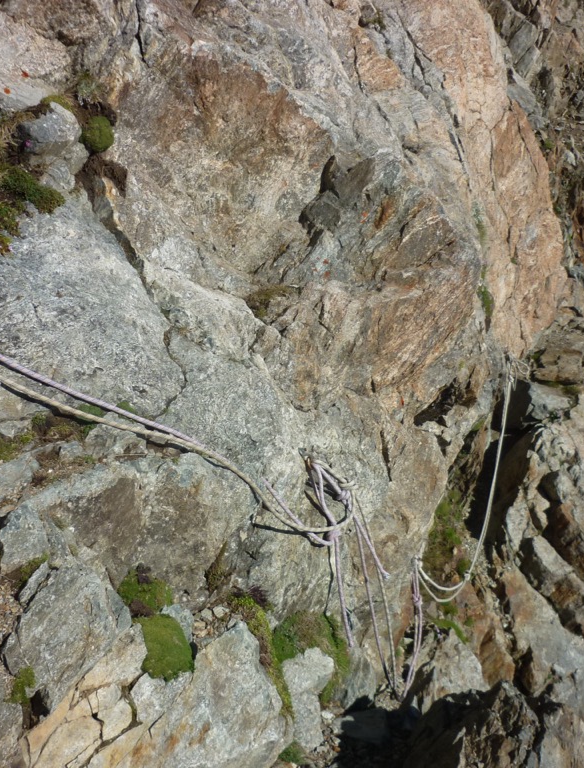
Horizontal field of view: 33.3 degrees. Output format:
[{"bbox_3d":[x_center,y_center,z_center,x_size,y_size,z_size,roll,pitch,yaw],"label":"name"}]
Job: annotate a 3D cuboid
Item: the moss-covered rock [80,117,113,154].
[{"bbox_3d":[-0.471,-0.598,2.350,0.078,0.084,0.075,-1,29,6],"label":"moss-covered rock"}]

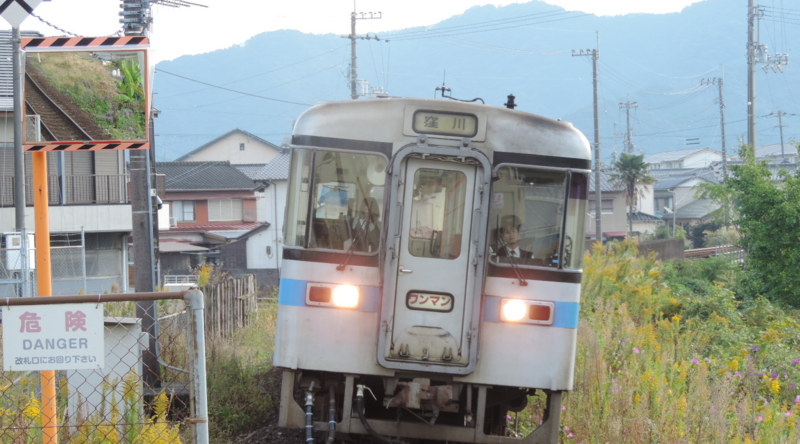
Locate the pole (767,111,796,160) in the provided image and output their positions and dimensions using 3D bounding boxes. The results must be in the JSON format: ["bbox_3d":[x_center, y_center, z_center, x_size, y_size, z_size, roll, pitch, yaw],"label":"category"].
[{"bbox_3d":[31.998,-3.285,203.000,2.000,12.169,0.700,0,0,0],"label":"pole"}]

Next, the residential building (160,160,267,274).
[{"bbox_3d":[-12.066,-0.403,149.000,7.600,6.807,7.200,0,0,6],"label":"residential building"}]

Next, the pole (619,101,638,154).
[{"bbox_3d":[18.362,-3.502,195.000,1.550,12.604,0.600,0,0,0],"label":"pole"}]

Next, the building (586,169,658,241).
[{"bbox_3d":[16.530,-0.631,187.000,6.800,7.061,7.000,0,0,-6],"label":"building"}]

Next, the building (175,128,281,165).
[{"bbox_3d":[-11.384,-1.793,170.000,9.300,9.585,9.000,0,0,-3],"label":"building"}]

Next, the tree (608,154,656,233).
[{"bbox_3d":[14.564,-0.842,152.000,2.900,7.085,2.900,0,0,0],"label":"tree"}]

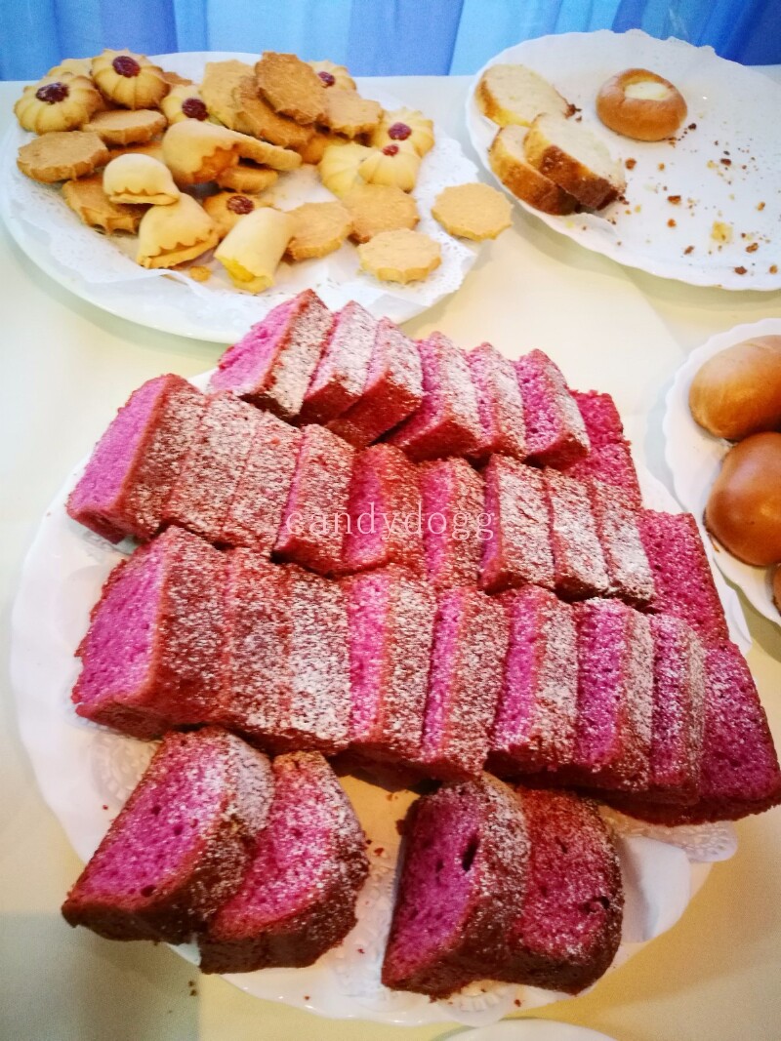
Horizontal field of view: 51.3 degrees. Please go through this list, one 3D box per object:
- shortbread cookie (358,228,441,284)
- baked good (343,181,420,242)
[{"bbox_3d":[0.006,-0.183,0.561,0.056,0.010,0.056,6,48,-7],"label":"shortbread cookie"},{"bbox_3d":[-0.007,-0.218,0.572,0.054,0.010,0.054,4,56,-6],"label":"baked good"}]

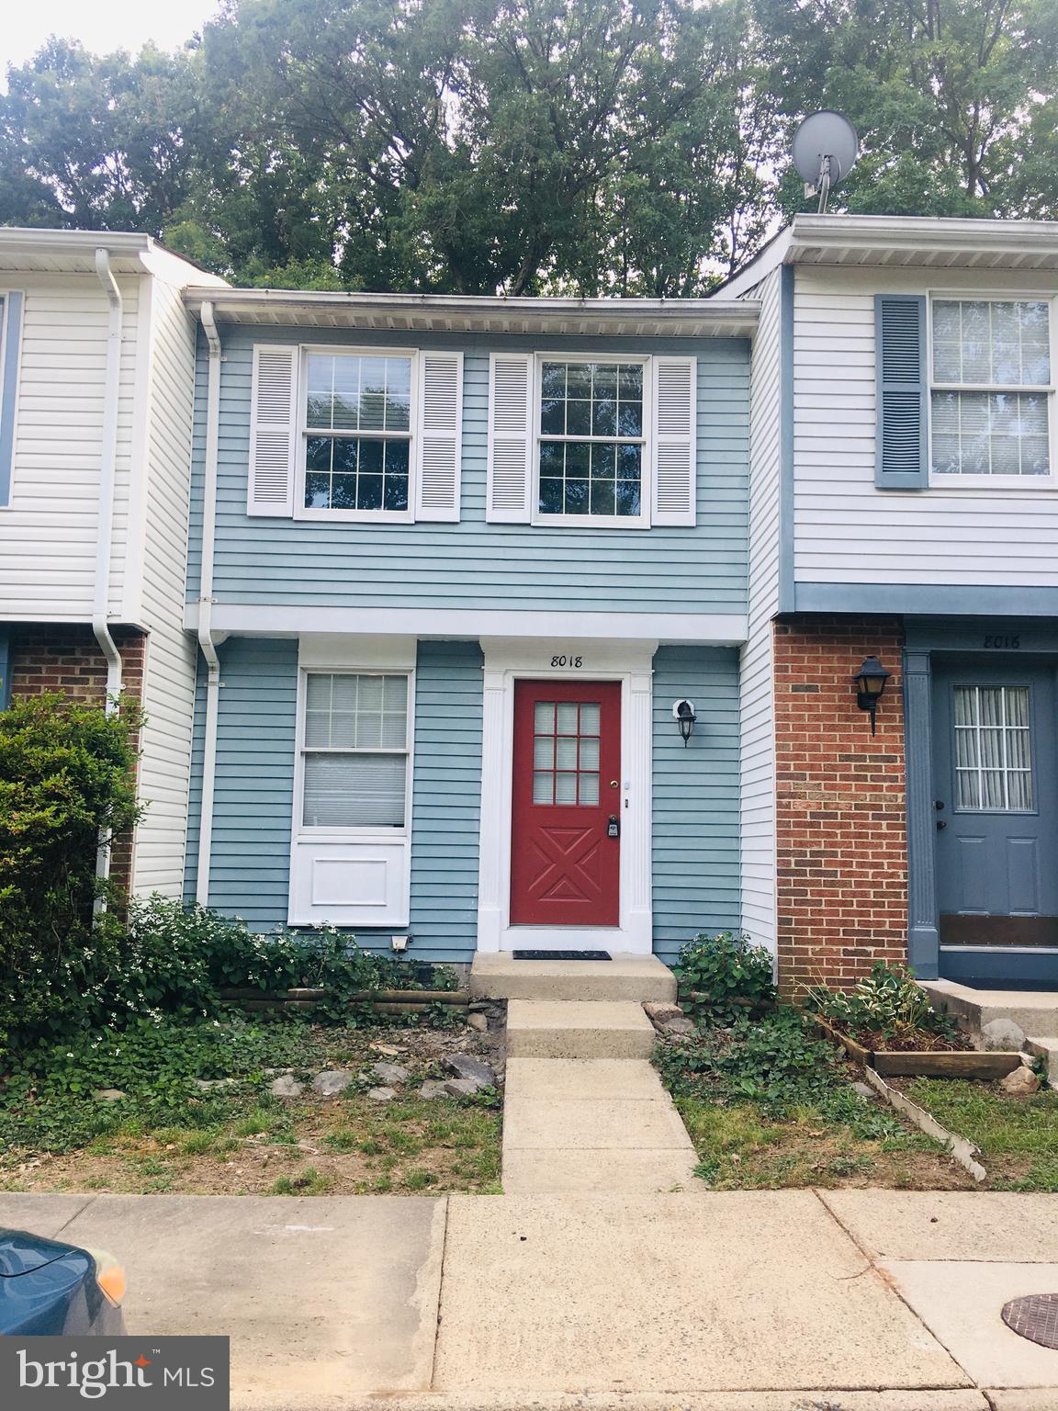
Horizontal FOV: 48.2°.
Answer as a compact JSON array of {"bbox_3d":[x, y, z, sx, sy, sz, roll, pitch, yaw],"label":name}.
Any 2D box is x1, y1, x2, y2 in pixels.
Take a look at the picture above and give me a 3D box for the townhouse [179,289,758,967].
[{"bbox_3d":[-0.564,-0.770,13.718,4.525,6.565,9.200,1,-7,-1],"label":"townhouse"}]

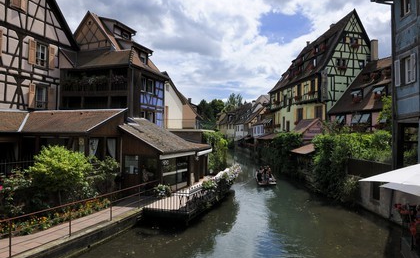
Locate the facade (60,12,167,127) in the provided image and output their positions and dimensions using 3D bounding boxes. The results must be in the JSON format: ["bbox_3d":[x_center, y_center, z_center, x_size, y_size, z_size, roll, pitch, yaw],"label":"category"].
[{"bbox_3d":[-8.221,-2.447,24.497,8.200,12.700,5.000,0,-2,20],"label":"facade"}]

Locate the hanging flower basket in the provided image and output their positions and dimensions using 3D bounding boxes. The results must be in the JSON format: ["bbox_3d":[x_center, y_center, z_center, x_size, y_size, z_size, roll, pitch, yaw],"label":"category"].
[{"bbox_3d":[-2.134,2.801,13.610,0.750,0.600,0.600,1,-2,-20],"label":"hanging flower basket"}]

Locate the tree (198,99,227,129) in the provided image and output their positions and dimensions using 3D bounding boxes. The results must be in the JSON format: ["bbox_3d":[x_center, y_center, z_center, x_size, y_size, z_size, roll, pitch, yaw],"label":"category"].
[{"bbox_3d":[0.714,-1.123,85.091,8.000,14.200,8.000,1,-2,0],"label":"tree"}]

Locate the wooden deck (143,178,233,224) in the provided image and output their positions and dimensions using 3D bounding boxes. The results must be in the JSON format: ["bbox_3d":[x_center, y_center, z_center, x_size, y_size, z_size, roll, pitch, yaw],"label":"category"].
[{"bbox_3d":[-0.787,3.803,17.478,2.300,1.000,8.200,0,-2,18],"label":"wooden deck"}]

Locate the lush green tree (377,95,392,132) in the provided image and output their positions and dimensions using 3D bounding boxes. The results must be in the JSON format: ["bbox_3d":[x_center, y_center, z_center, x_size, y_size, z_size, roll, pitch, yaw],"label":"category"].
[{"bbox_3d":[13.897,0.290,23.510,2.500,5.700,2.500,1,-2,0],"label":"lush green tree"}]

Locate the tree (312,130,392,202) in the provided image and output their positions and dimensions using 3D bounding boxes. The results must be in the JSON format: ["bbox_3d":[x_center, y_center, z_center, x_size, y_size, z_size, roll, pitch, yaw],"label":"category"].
[{"bbox_3d":[9.373,2.305,19.736,3.500,4.300,5.000,1,-2,-6],"label":"tree"}]

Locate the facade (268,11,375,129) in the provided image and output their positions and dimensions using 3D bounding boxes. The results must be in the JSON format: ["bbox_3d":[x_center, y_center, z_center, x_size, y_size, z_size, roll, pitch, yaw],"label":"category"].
[{"bbox_3d":[14.023,-4.221,38.977,8.200,16.700,13.400,1,-2,-13],"label":"facade"}]

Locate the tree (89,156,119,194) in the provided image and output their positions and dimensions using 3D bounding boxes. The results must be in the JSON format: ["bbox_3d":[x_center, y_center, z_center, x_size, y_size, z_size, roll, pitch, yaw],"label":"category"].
[{"bbox_3d":[-5.330,2.411,15.023,1.450,2.100,1.350,1,-2,0],"label":"tree"}]

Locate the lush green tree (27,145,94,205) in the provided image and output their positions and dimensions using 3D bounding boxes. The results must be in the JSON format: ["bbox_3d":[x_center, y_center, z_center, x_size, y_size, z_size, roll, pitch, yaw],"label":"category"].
[{"bbox_3d":[-6.776,2.125,13.931,2.900,2.700,2.600,1,-2,0],"label":"lush green tree"}]

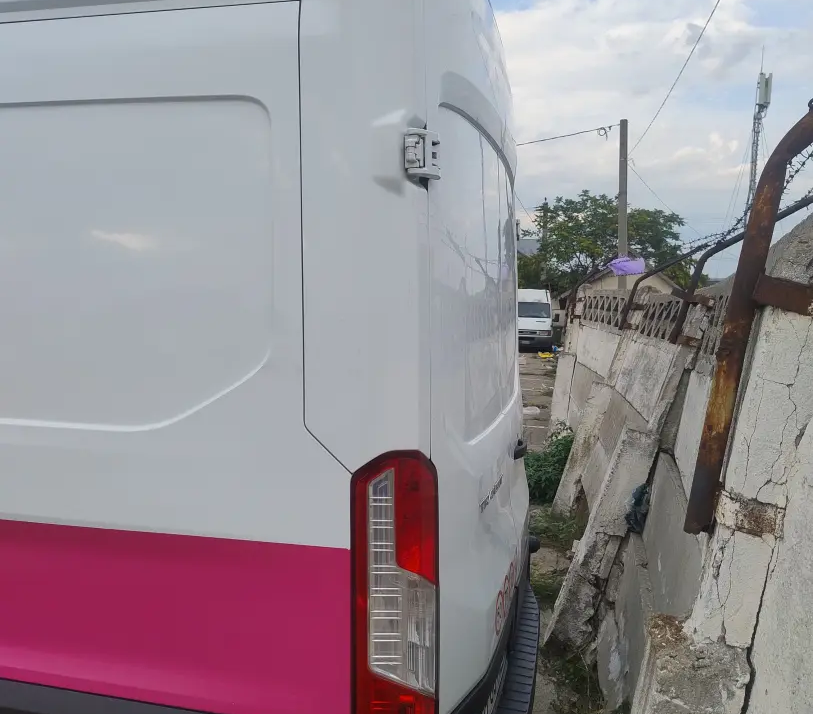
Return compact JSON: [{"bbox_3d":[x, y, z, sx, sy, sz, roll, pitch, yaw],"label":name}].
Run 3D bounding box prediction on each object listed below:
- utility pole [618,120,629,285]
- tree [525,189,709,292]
[{"bbox_3d":[7.278,-4.018,25.254,0.280,7.818,0.280,0,4,0],"label":"utility pole"},{"bbox_3d":[11.005,-4.996,40.253,9.400,7.789,8.800,0,4,0],"label":"tree"}]

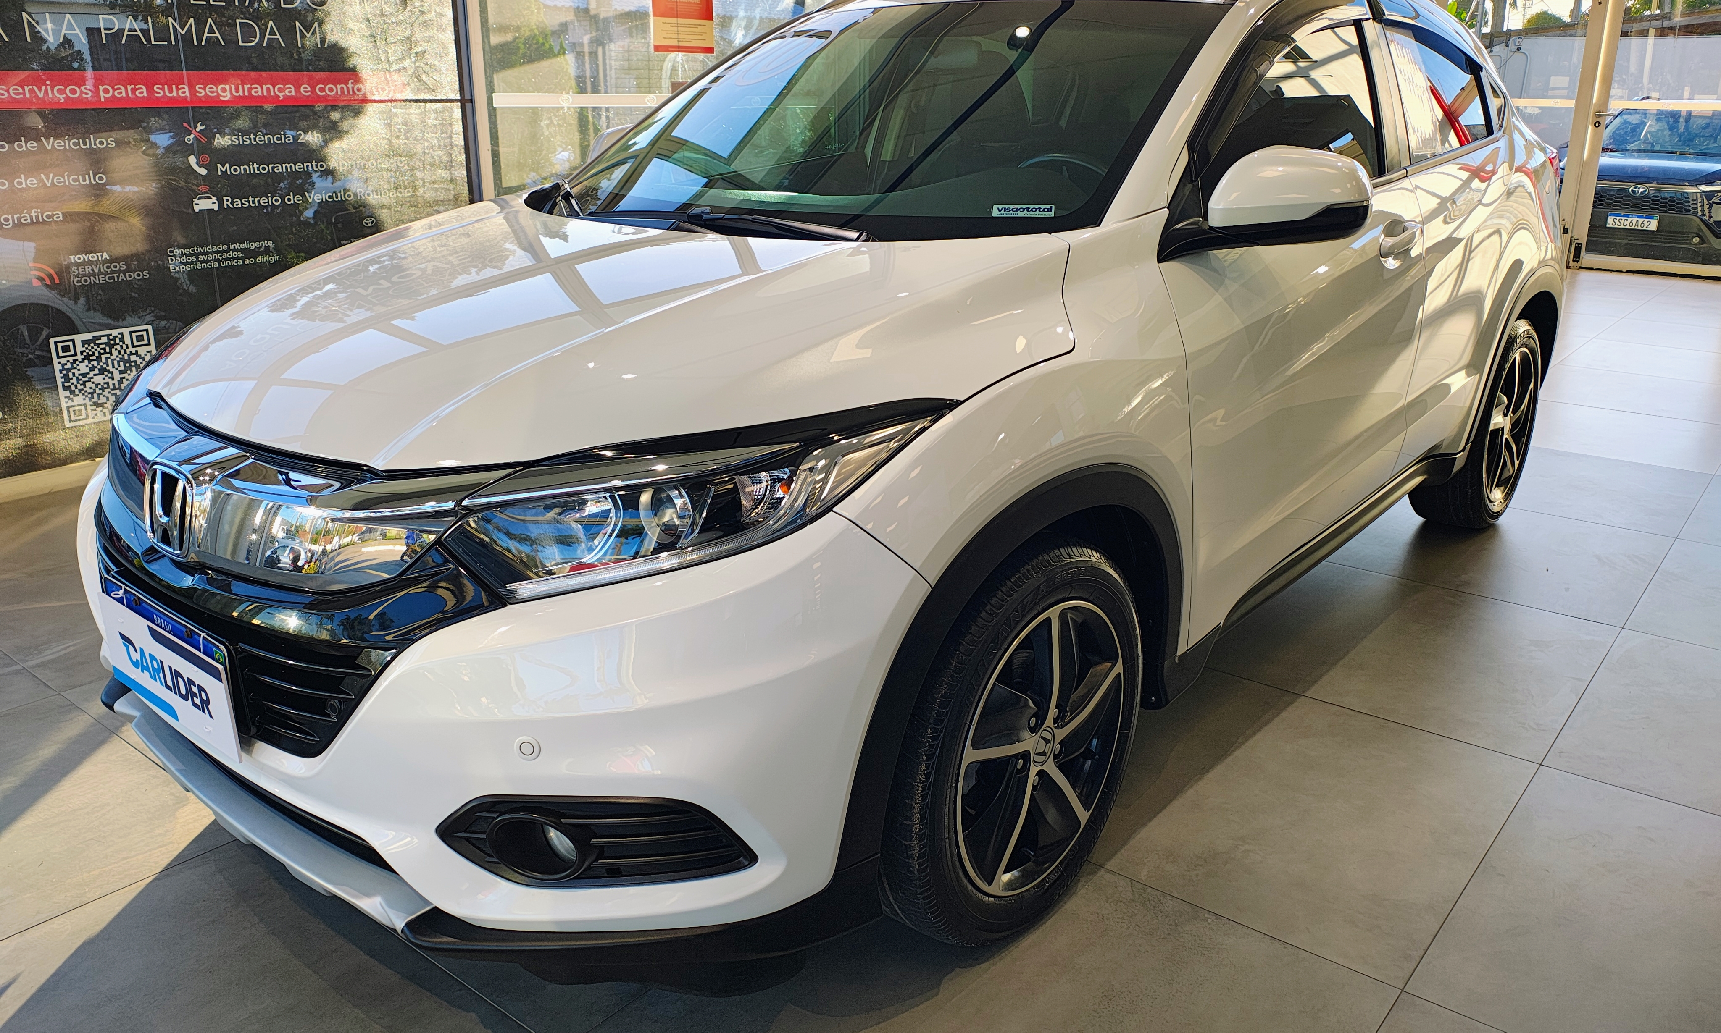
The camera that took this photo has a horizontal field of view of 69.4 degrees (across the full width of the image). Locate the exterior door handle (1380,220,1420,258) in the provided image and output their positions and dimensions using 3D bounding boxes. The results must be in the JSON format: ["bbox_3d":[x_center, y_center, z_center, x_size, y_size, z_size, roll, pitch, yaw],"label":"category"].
[{"bbox_3d":[1.171,-0.597,2.676,0.059,0.059,0.207,15,24,39],"label":"exterior door handle"}]

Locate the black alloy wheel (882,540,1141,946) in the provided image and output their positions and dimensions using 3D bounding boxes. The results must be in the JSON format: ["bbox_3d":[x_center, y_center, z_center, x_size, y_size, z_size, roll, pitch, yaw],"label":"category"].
[{"bbox_3d":[0.223,0.342,2.017,0.222,0.665,0.665,15,24,39],"label":"black alloy wheel"}]

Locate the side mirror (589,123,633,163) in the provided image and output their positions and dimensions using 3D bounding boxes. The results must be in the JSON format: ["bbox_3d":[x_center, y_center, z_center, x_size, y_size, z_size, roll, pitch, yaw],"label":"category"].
[{"bbox_3d":[-0.660,-0.929,3.229,0.217,0.163,0.168,15,24,39],"label":"side mirror"}]

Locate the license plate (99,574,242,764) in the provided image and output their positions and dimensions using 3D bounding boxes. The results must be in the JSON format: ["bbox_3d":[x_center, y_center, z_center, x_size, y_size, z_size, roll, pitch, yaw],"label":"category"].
[{"bbox_3d":[-0.971,0.214,1.748,0.414,0.168,0.020,15,24,39],"label":"license plate"}]

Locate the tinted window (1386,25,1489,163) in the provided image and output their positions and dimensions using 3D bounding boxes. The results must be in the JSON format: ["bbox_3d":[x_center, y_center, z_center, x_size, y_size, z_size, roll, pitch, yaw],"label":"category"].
[{"bbox_3d":[1.426,-1.052,3.078,0.049,0.364,0.729,-11,7,44],"label":"tinted window"}]

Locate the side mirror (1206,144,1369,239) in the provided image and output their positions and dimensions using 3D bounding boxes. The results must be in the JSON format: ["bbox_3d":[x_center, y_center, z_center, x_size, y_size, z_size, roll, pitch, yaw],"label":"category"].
[{"bbox_3d":[0.713,-0.533,2.049,0.217,0.163,0.168,15,24,39],"label":"side mirror"}]

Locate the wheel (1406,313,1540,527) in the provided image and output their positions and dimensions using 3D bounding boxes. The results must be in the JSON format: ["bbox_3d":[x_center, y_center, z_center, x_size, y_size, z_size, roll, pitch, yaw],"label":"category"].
[{"bbox_3d":[1.908,-0.296,3.850,0.222,0.665,0.665,15,24,39],"label":"wheel"}]

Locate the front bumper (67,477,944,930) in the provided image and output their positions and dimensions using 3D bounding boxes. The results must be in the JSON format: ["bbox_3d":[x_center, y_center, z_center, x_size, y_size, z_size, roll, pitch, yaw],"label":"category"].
[{"bbox_3d":[-0.765,0.167,1.974,1.724,0.552,0.640,15,24,39],"label":"front bumper"}]

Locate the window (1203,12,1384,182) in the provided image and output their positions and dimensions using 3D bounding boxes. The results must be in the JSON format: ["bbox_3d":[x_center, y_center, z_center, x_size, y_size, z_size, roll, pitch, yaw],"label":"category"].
[{"bbox_3d":[0.838,-0.829,2.438,0.049,0.384,1.005,-11,7,44],"label":"window"}]

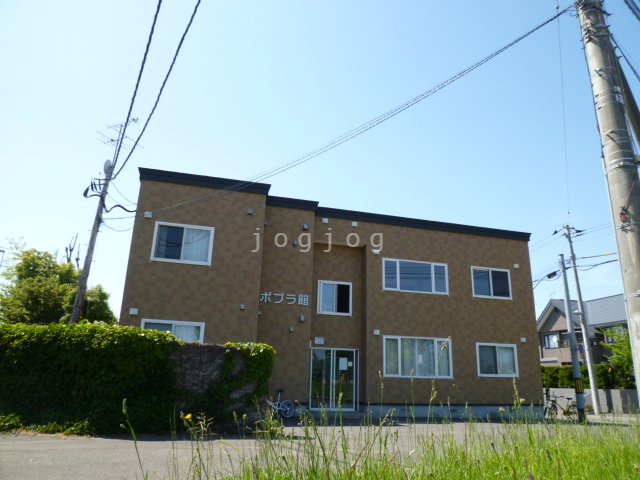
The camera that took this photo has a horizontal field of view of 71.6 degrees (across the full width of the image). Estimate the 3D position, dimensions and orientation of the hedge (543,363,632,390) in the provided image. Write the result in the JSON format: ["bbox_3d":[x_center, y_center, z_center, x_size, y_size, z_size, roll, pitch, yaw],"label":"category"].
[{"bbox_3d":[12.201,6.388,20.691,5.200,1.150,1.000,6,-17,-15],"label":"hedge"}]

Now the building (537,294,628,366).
[{"bbox_3d":[23.465,8.892,37.106,6.900,8.000,8.500,6,-17,-15],"label":"building"}]

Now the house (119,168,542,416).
[{"bbox_3d":[0.548,3.114,18.014,14.885,7.092,8.600,6,-17,-14],"label":"house"}]

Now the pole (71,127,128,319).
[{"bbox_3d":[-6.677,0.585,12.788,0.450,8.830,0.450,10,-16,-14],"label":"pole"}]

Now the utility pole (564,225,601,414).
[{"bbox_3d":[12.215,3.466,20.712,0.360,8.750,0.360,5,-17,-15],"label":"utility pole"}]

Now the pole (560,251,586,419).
[{"bbox_3d":[9.769,3.646,17.252,0.270,6.360,0.270,6,-17,-15],"label":"pole"}]

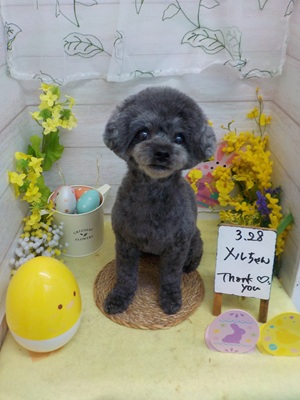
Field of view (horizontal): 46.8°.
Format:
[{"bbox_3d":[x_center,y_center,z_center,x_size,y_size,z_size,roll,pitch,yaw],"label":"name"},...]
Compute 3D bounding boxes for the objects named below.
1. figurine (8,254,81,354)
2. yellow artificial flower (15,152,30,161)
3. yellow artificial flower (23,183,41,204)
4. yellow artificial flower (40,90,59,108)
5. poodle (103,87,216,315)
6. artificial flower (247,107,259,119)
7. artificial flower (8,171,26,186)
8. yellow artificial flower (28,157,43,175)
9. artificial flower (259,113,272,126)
[{"bbox_3d":[-0.174,0.180,0.581,0.123,0.177,0.123,0,31,0],"label":"figurine"},{"bbox_3d":[-0.244,-0.083,0.664,0.028,0.018,0.026,-5,11,-9],"label":"yellow artificial flower"},{"bbox_3d":[-0.234,-0.013,0.686,0.036,0.041,0.022,-3,16,-4],"label":"yellow artificial flower"},{"bbox_3d":[-0.207,-0.208,0.713,0.033,0.033,0.018,0,16,0],"label":"yellow artificial flower"},{"bbox_3d":[0.019,-0.002,0.646,0.189,0.418,0.232,5,31,9],"label":"poodle"},{"bbox_3d":[0.221,-0.189,0.751,0.026,0.025,0.020,8,17,13],"label":"artificial flower"},{"bbox_3d":[-0.258,-0.042,0.675,0.035,0.034,0.018,-11,17,-17],"label":"artificial flower"},{"bbox_3d":[-0.223,-0.066,0.675,0.030,0.037,0.020,-13,13,-21],"label":"yellow artificial flower"},{"bbox_3d":[0.250,-0.174,0.751,0.029,0.028,0.020,-8,22,-13],"label":"artificial flower"}]

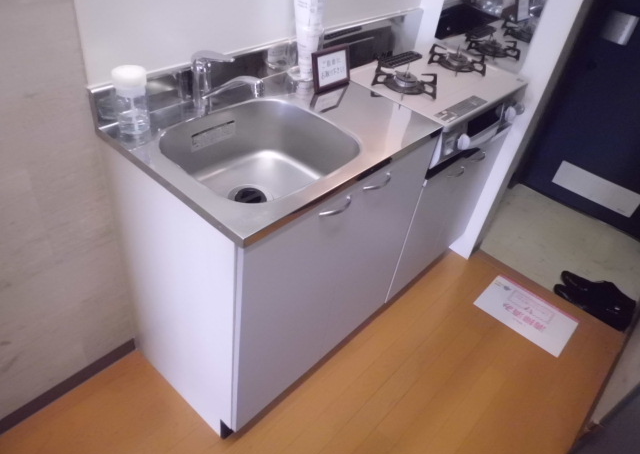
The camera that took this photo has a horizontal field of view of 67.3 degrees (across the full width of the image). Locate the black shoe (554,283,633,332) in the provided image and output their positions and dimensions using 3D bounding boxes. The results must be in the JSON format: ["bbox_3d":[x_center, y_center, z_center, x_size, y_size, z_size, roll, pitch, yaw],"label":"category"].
[{"bbox_3d":[1.180,0.340,2.086,0.307,0.104,0.109,34,46,26],"label":"black shoe"}]

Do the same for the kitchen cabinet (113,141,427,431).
[{"bbox_3d":[-0.136,0.078,1.463,0.485,0.811,0.711,34,46,26],"label":"kitchen cabinet"}]

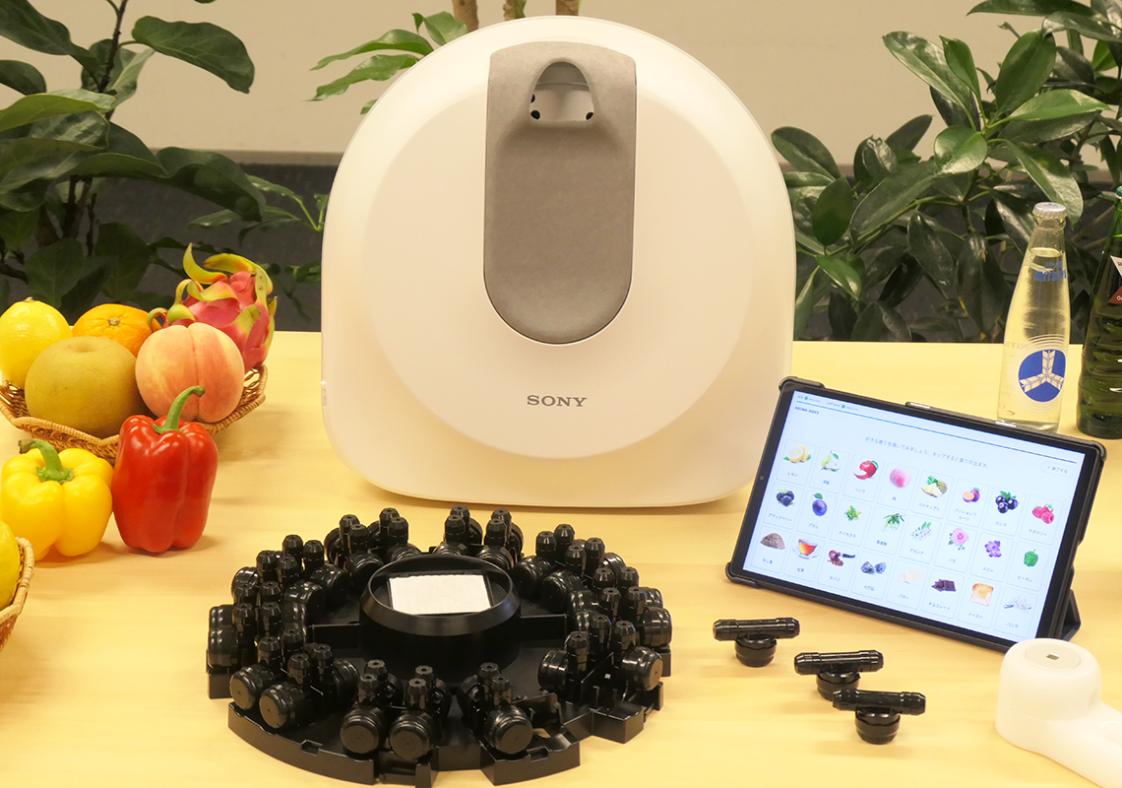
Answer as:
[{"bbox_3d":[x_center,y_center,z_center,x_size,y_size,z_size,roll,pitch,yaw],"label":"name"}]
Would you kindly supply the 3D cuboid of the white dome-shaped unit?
[{"bbox_3d":[-0.002,-0.110,1.618,0.373,0.381,0.188,1,20,0],"label":"white dome-shaped unit"}]

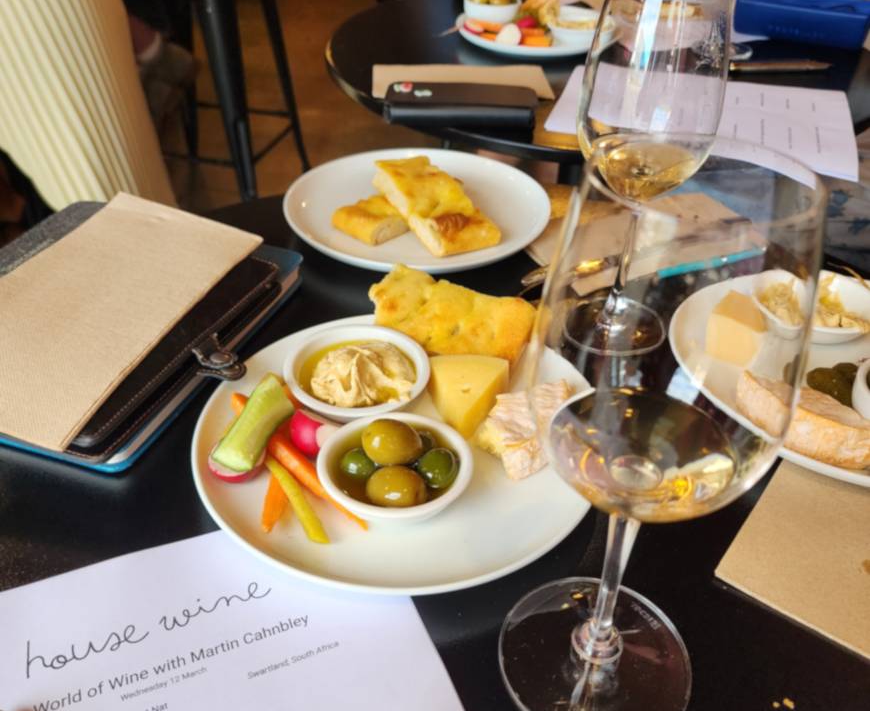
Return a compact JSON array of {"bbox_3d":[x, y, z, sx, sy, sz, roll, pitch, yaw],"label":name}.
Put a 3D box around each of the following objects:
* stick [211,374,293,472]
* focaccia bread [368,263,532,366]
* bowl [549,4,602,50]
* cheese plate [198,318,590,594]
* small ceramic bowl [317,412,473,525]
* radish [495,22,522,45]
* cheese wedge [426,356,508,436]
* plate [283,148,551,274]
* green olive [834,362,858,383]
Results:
[{"bbox_3d":[-0.088,0.035,0.385,0.026,0.015,0.052,11,40,14],"label":"stick"},{"bbox_3d":[0.010,-0.024,0.467,0.096,0.025,0.051,13,38,17],"label":"focaccia bread"},{"bbox_3d":[0.177,-0.393,0.945,0.080,0.034,0.080,1,37,0],"label":"bowl"},{"bbox_3d":[-0.015,0.044,0.401,0.208,0.024,0.208,0,37,0],"label":"cheese plate"},{"bbox_3d":[-0.019,0.060,0.367,0.072,0.030,0.072,1,36,0],"label":"small ceramic bowl"},{"bbox_3d":[0.092,-0.405,0.971,0.032,0.027,0.023,1,36,0],"label":"radish"},{"bbox_3d":[0.020,0.025,0.424,0.047,0.021,0.060,1,36,0],"label":"cheese wedge"},{"bbox_3d":[-0.014,-0.111,0.607,0.208,0.024,0.208,0,37,0],"label":"plate"},{"bbox_3d":[0.234,0.011,0.436,0.020,0.018,0.019,0,37,0],"label":"green olive"}]

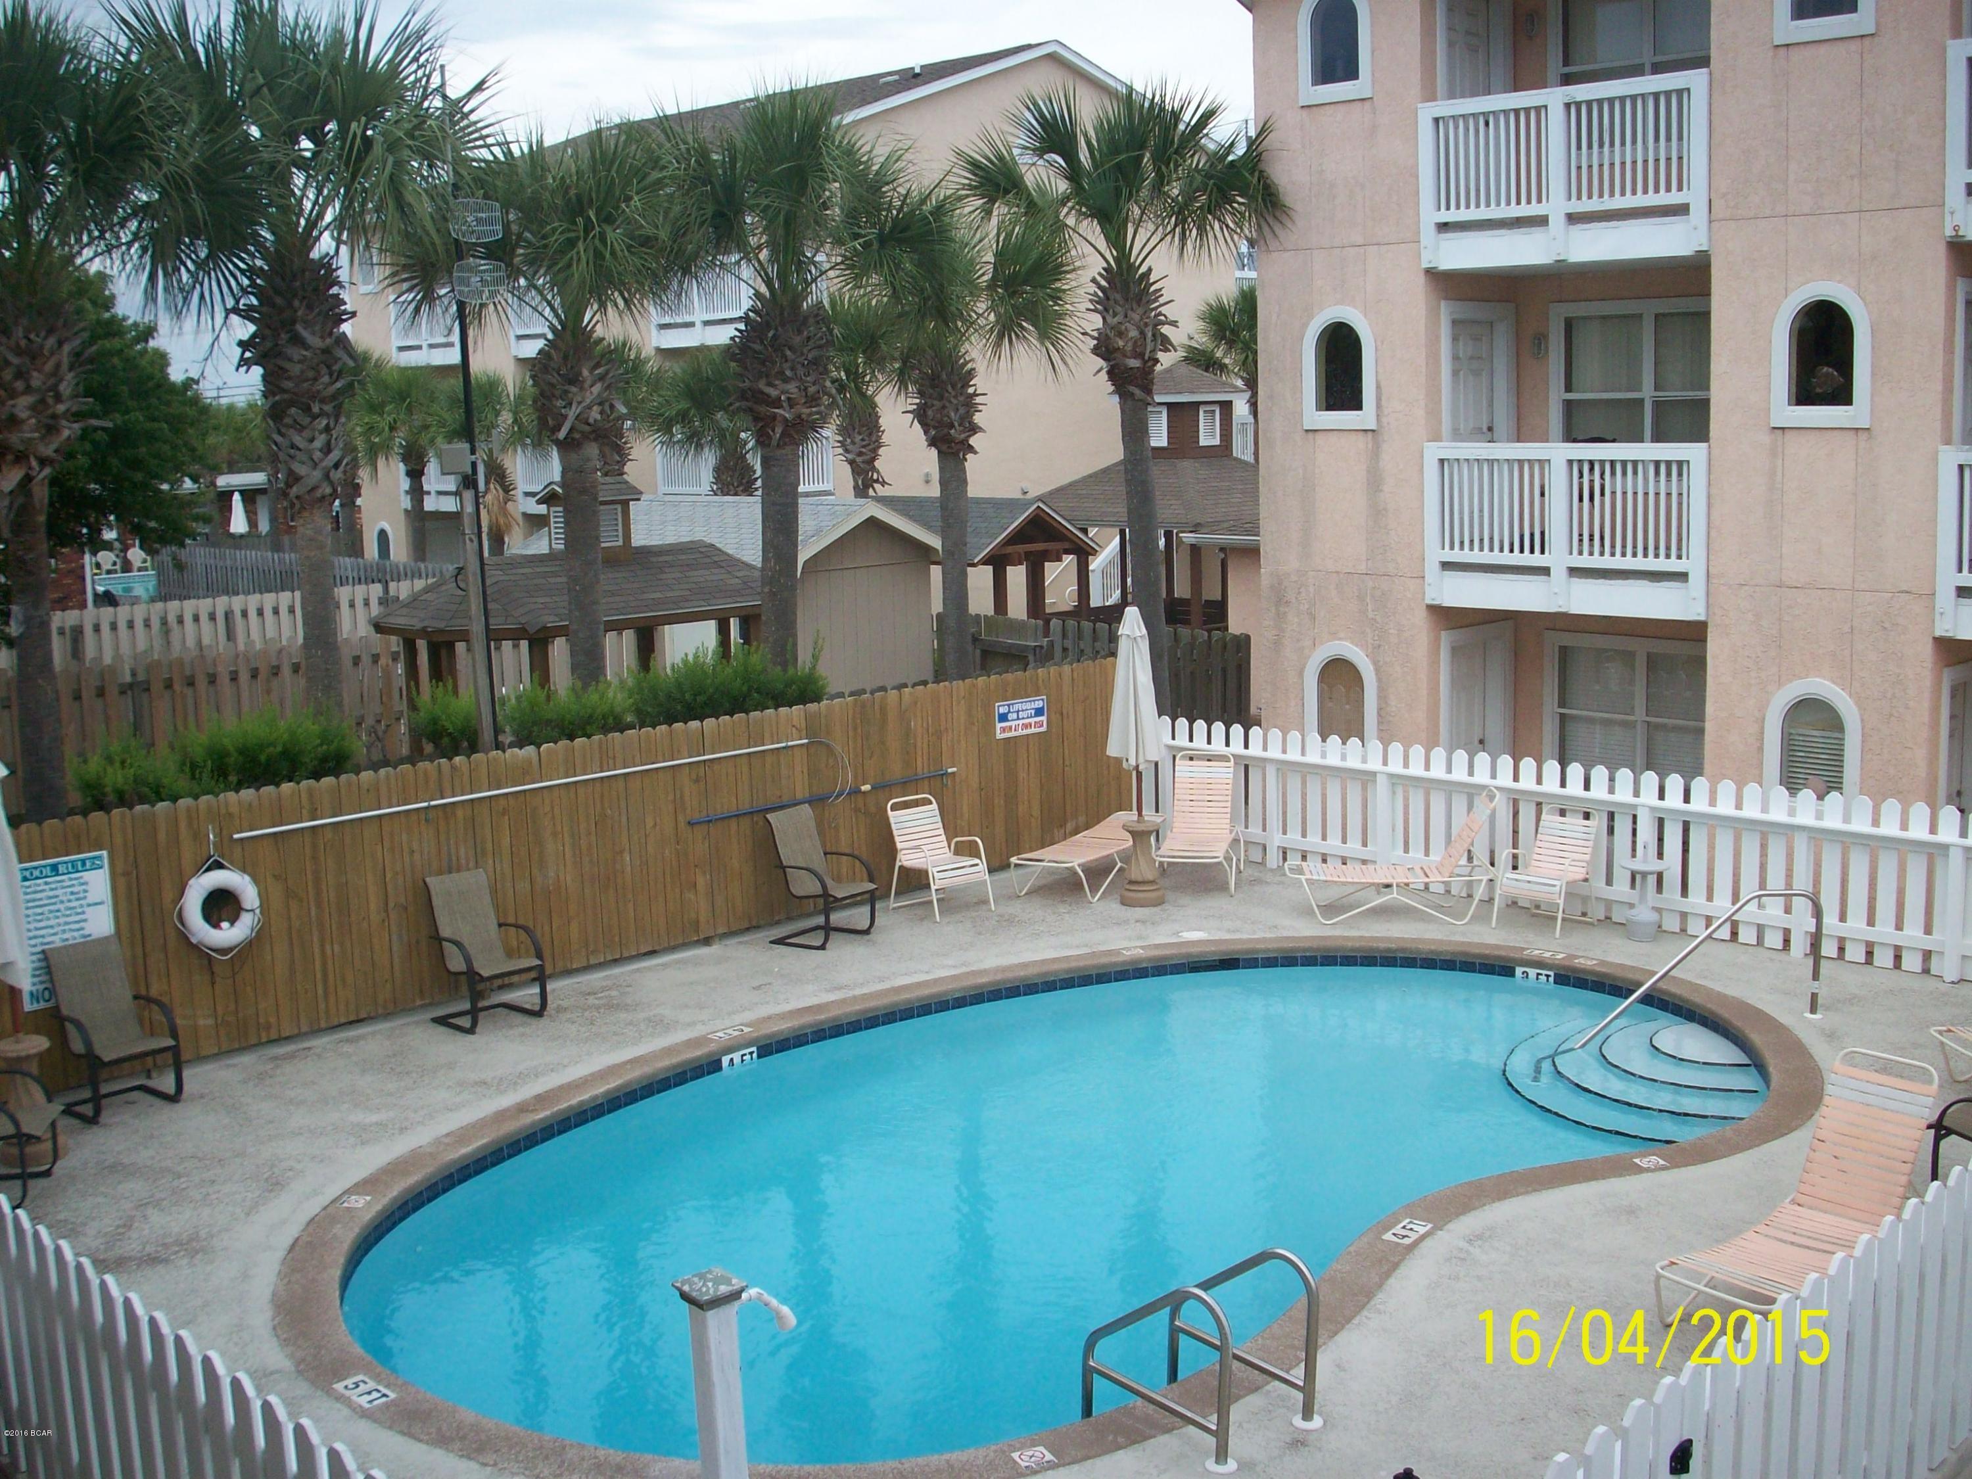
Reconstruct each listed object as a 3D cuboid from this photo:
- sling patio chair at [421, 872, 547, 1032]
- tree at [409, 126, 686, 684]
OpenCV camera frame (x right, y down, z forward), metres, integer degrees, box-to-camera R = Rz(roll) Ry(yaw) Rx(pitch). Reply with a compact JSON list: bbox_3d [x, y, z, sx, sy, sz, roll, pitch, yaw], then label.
[{"bbox_3d":[-3.521,1.480,14.794,0.600,1.000,0.750,-11,13,-43],"label":"sling patio chair"},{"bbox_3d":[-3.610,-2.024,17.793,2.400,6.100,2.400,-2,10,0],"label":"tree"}]

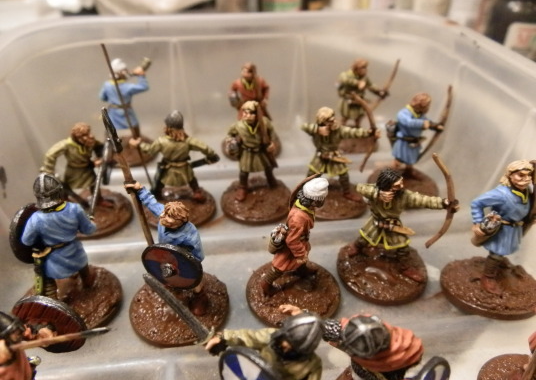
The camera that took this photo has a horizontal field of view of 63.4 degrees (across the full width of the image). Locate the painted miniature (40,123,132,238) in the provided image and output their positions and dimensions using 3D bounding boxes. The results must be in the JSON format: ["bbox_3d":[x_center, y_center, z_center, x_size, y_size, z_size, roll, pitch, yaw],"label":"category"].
[{"bbox_3d":[-0.059,-0.006,0.135,0.026,0.034,0.026,-24,40,-33],"label":"painted miniature"}]

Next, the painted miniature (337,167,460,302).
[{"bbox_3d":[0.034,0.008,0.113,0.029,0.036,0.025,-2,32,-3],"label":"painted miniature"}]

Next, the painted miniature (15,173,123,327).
[{"bbox_3d":[-0.053,0.012,0.106,0.026,0.036,0.026,-5,34,-8],"label":"painted miniature"}]

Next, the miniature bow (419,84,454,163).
[{"bbox_3d":[0.055,-0.022,0.143,0.006,0.030,0.003,23,39,21],"label":"miniature bow"}]

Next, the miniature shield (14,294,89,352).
[{"bbox_3d":[-0.043,0.027,0.086,0.015,0.015,0.003,6,32,8],"label":"miniature shield"}]

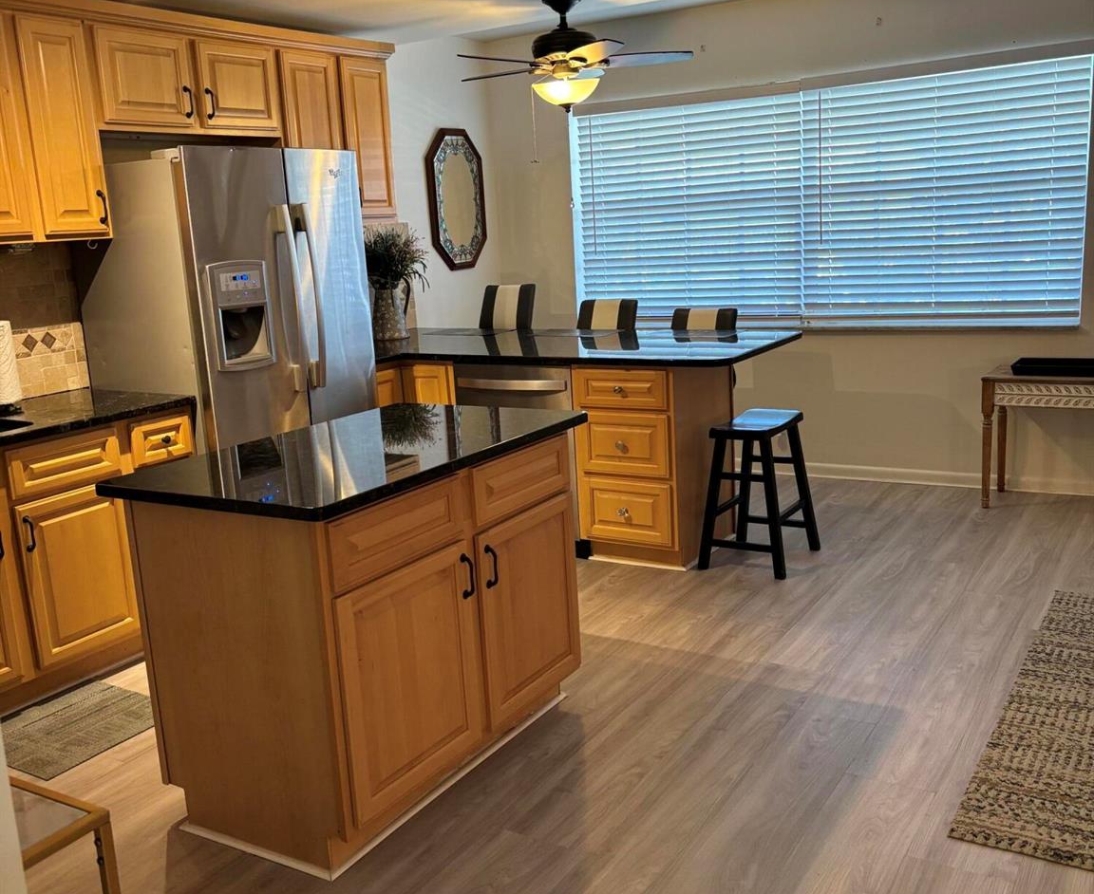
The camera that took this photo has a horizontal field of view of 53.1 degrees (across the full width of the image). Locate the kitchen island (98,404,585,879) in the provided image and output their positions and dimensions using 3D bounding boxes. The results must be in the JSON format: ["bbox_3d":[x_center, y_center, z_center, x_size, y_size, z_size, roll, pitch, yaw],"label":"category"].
[{"bbox_3d":[-0.477,0.420,3.114,0.747,0.874,1.167,4,14,31],"label":"kitchen island"}]

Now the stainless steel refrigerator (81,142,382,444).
[{"bbox_3d":[-1.297,-0.325,4.688,0.759,1.787,0.909,4,14,33],"label":"stainless steel refrigerator"}]

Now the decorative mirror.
[{"bbox_3d":[-0.521,-1.462,6.484,0.030,0.815,0.535,4,14,33],"label":"decorative mirror"}]

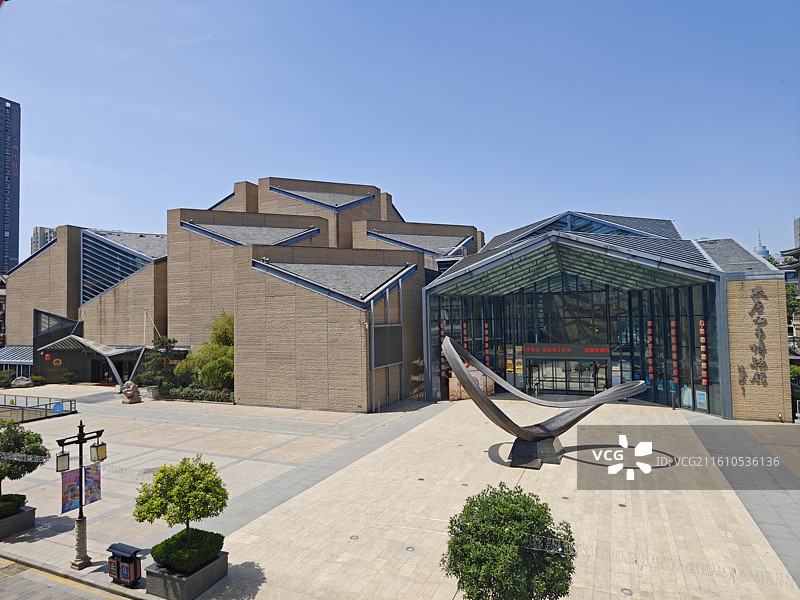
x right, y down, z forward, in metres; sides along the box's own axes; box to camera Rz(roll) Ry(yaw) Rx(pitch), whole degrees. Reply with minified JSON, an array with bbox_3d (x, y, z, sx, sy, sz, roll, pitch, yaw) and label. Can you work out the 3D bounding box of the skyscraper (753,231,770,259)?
[{"bbox_3d":[544.402,-40.039,797.681,26.000,132.200,26.000,-2,-2,23],"label":"skyscraper"}]

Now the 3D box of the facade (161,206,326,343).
[{"bbox_3d":[-15.489,-0.034,56.277,11.800,17.700,11.800,-2,-2,23],"label":"facade"}]

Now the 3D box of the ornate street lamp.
[{"bbox_3d":[-8.902,5.344,14.857,0.480,3.950,1.500,-2,-2,23],"label":"ornate street lamp"}]

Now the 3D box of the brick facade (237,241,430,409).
[{"bbox_3d":[-5.430,2.088,45.666,11.800,12.500,11.900,-2,-2,23],"label":"brick facade"}]

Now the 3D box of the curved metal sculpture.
[{"bbox_3d":[7.043,4.788,26.299,9.590,5.780,4.900,-1,-2,16],"label":"curved metal sculpture"}]

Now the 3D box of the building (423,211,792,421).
[{"bbox_3d":[17.199,-0.141,47.837,24.100,16.400,23.000,-2,-2,23],"label":"building"}]

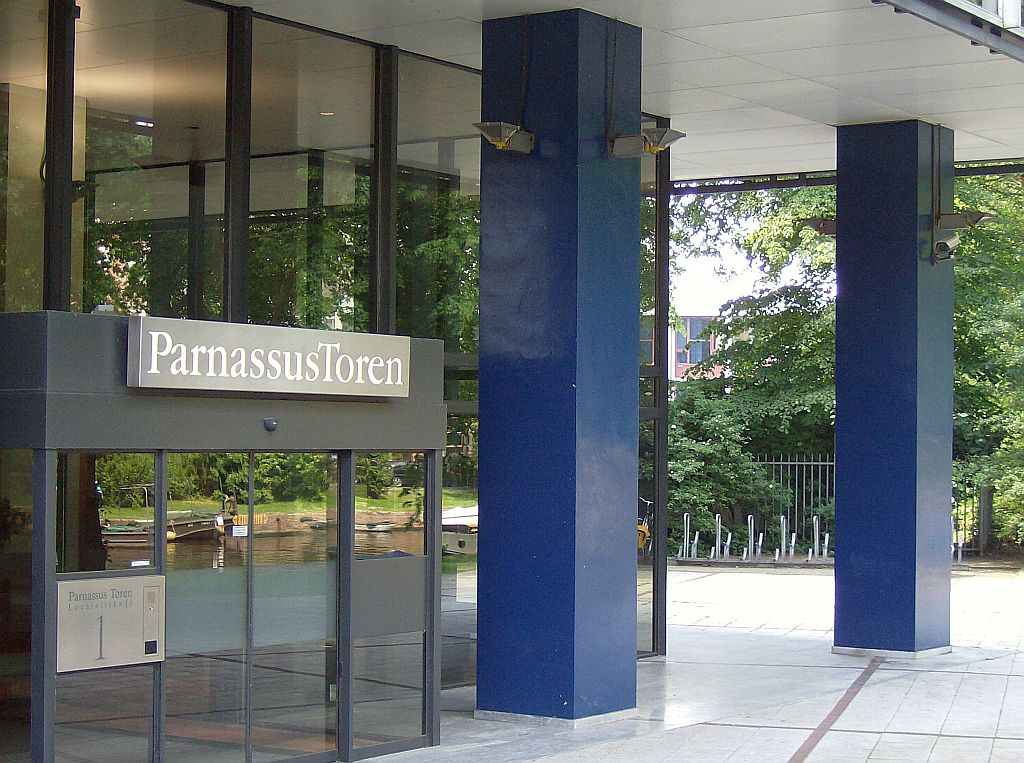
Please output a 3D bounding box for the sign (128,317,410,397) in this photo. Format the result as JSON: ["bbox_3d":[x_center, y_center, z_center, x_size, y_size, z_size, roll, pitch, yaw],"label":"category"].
[{"bbox_3d":[-1.489,-0.136,13.218,0.115,0.411,2.598,-1,-2,34],"label":"sign"}]

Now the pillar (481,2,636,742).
[{"bbox_3d":[0.378,-0.128,16.309,0.906,5.400,0.906,-1,-2,34],"label":"pillar"}]

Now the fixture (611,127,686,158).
[{"bbox_3d":[1.042,-1.835,16.001,0.567,0.196,0.243,-1,-2,34],"label":"fixture"}]

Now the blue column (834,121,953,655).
[{"bbox_3d":[3.985,0.054,21.562,0.906,5.400,0.906,-1,-2,34],"label":"blue column"}]

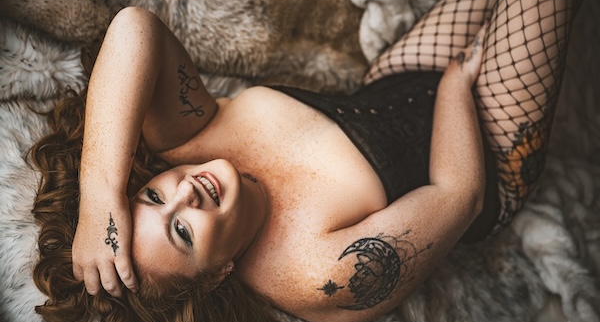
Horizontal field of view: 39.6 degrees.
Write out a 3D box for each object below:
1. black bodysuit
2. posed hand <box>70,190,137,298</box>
[{"bbox_3d":[0.189,-0.008,1.520,0.550,0.260,0.360,-6,53,-44],"label":"black bodysuit"},{"bbox_3d":[-0.272,0.115,1.165,0.085,0.070,0.150,-7,102,-6],"label":"posed hand"}]

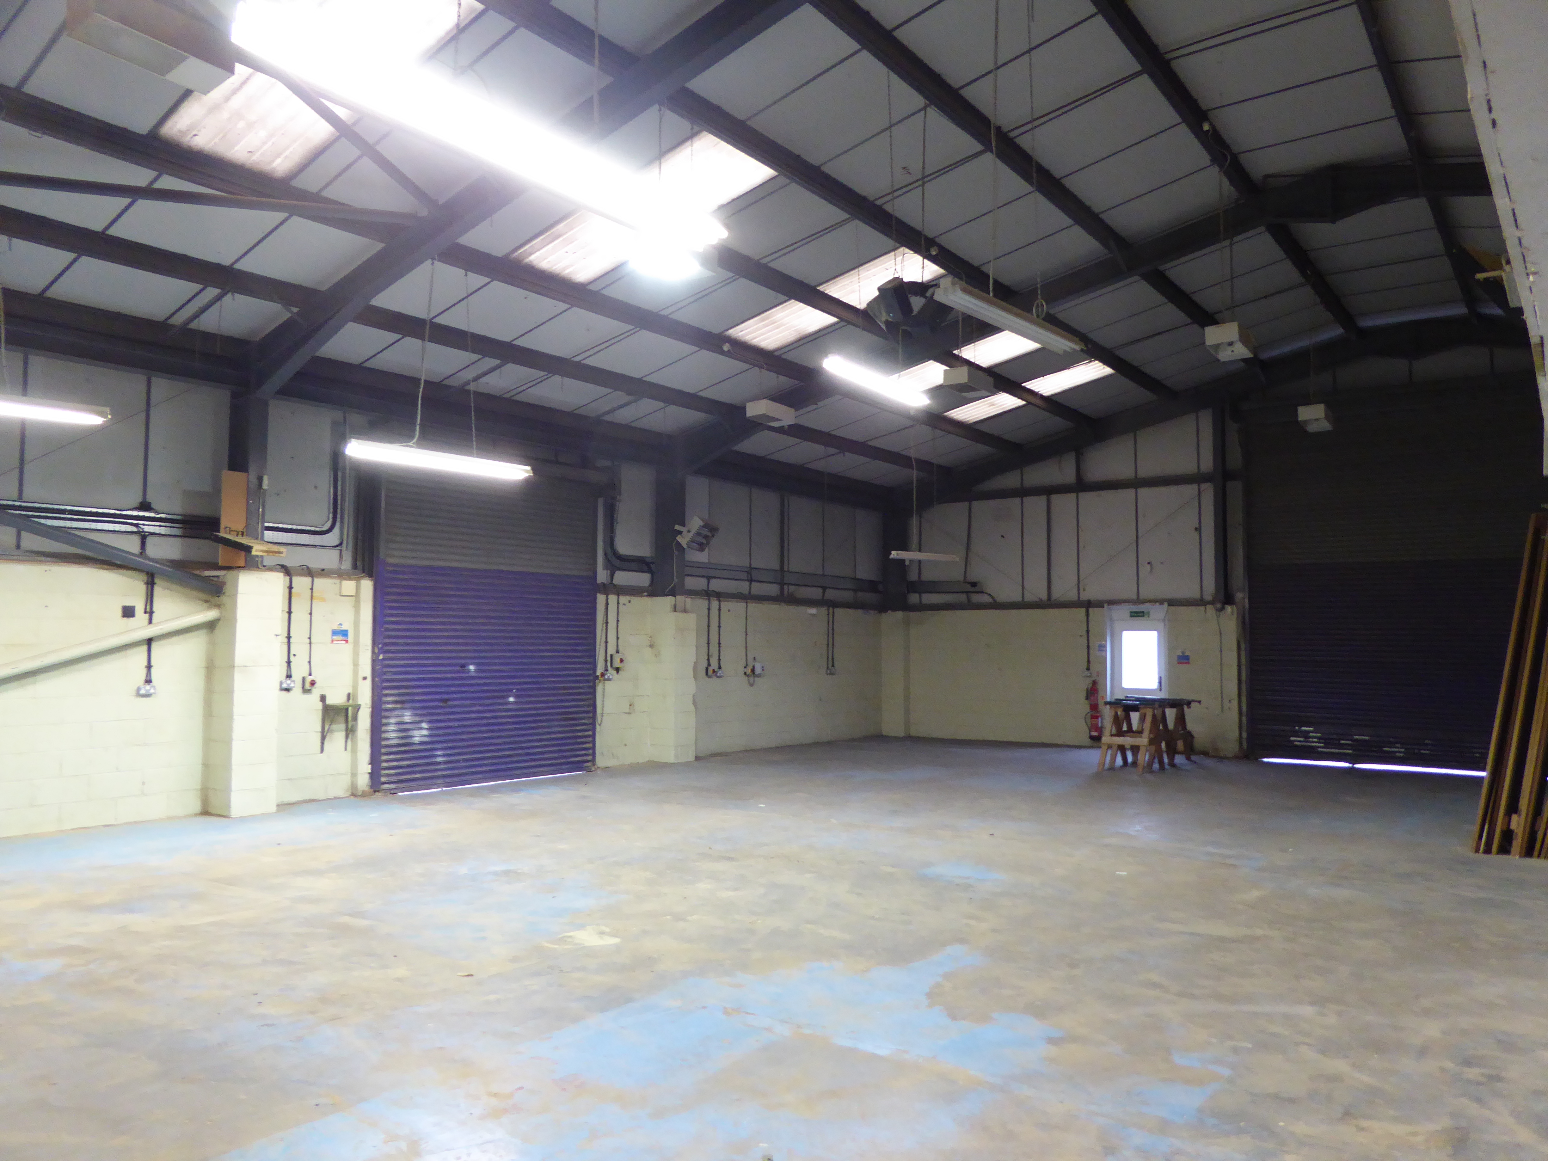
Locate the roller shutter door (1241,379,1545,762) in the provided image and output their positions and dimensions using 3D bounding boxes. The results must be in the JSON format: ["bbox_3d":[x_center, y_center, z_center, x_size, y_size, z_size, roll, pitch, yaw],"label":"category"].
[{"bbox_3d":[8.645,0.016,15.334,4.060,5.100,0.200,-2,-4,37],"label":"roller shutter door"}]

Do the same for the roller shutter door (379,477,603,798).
[{"bbox_3d":[-3.249,0.507,13.104,0.160,3.680,3.130,-2,-4,37],"label":"roller shutter door"}]

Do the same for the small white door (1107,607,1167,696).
[{"bbox_3d":[5.775,1.551,17.745,0.930,2.270,0.220,-2,-4,37],"label":"small white door"}]

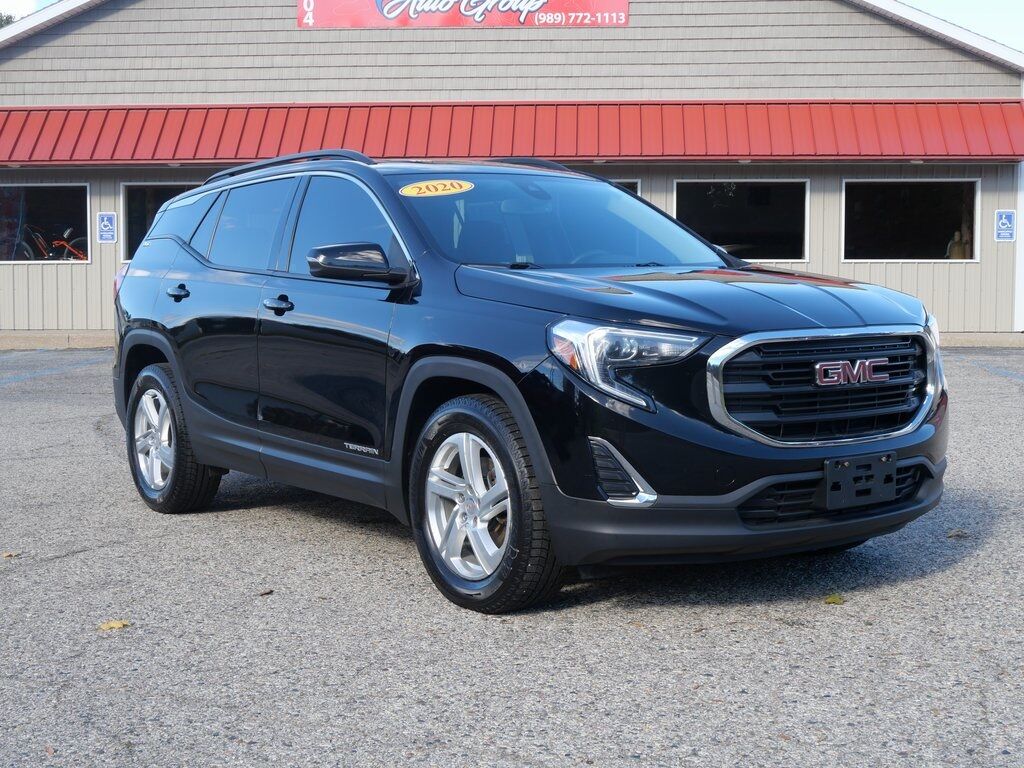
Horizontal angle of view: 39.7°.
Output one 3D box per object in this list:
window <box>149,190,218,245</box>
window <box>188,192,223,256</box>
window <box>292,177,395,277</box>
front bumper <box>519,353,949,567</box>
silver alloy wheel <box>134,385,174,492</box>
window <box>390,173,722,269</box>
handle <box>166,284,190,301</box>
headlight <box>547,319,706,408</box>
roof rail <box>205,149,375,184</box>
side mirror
[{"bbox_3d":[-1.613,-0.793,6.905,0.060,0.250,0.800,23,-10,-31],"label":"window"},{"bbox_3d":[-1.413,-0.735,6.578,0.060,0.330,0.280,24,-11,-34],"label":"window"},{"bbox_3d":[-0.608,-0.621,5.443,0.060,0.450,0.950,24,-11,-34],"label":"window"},{"bbox_3d":[0.916,0.216,4.676,1.830,0.650,0.660,-3,5,-35],"label":"front bumper"},{"bbox_3d":[-1.667,0.270,6.947,0.190,0.485,0.485,-3,5,-35],"label":"silver alloy wheel"},{"bbox_3d":[0.183,-0.657,5.632,1.410,0.100,0.830,-3,35,-35],"label":"window"},{"bbox_3d":[-1.529,-0.419,6.525,0.060,0.075,0.250,-3,5,-35],"label":"handle"},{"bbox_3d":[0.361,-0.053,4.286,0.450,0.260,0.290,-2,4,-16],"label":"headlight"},{"bbox_3d":[-1.026,-0.952,6.294,0.080,0.100,1.720,-3,5,-35],"label":"roof rail"},{"bbox_3d":[-0.558,-0.428,5.052,0.260,0.190,0.270,-3,5,-35],"label":"side mirror"}]

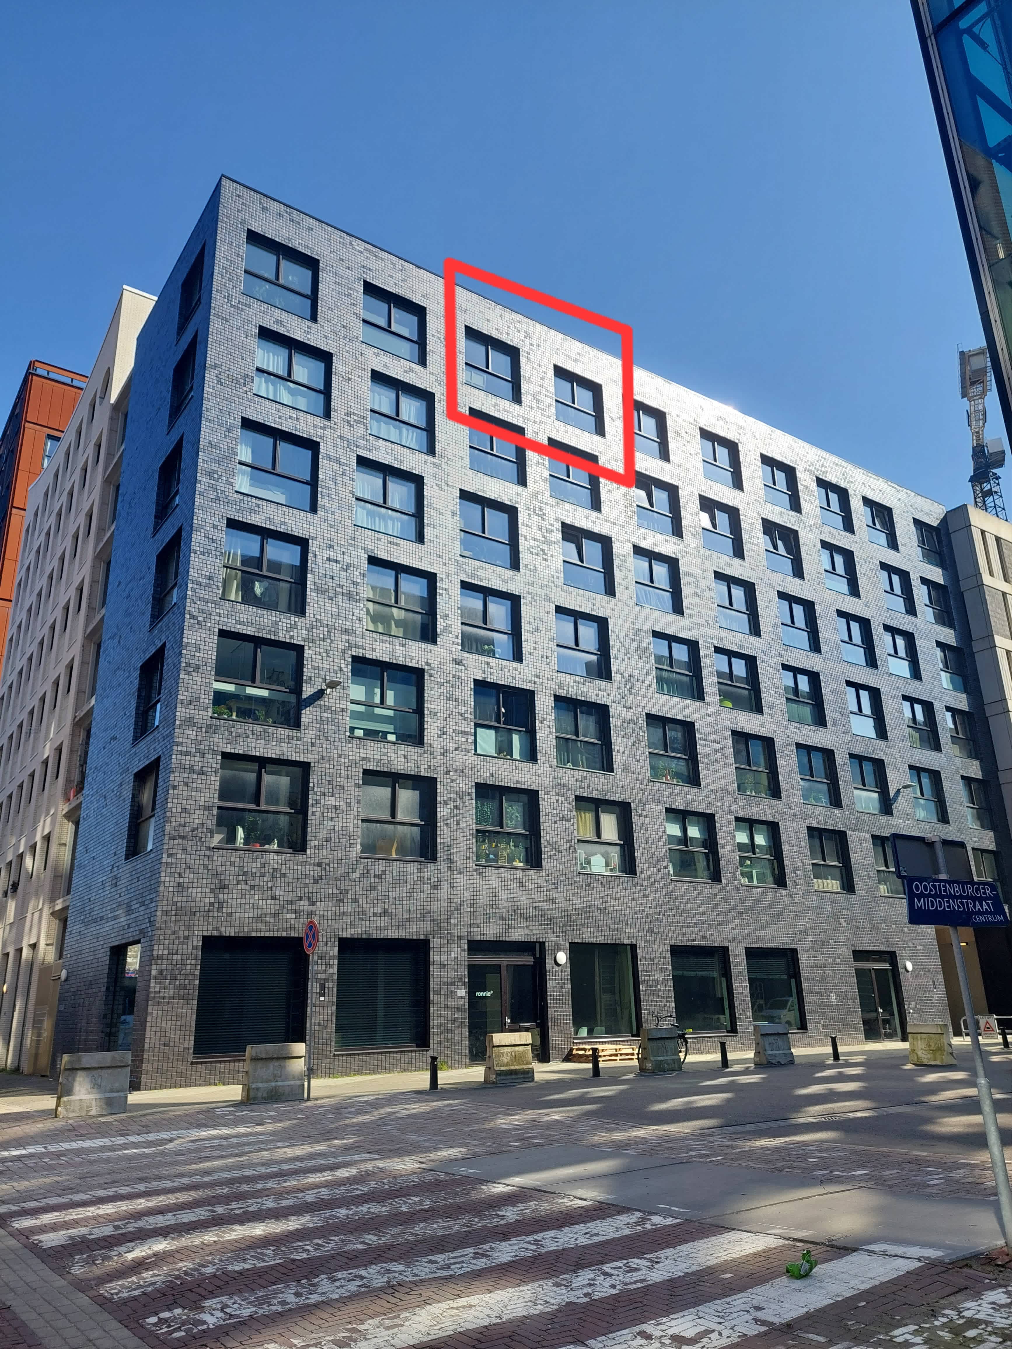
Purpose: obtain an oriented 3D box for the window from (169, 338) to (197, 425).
[{"bbox_3d":[-8.904,-8.124,27.408,0.250,2.212,2.202,12,-23,-33],"label":"window"}]

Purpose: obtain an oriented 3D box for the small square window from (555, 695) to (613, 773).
[{"bbox_3d":[2.266,1.895,29.531,2.202,2.212,0.250,12,-23,-33],"label":"small square window"}]

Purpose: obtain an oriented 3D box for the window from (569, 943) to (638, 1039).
[{"bbox_3d":[2.719,8.792,27.082,2.451,2.523,0.250,11,-22,-33],"label":"window"}]

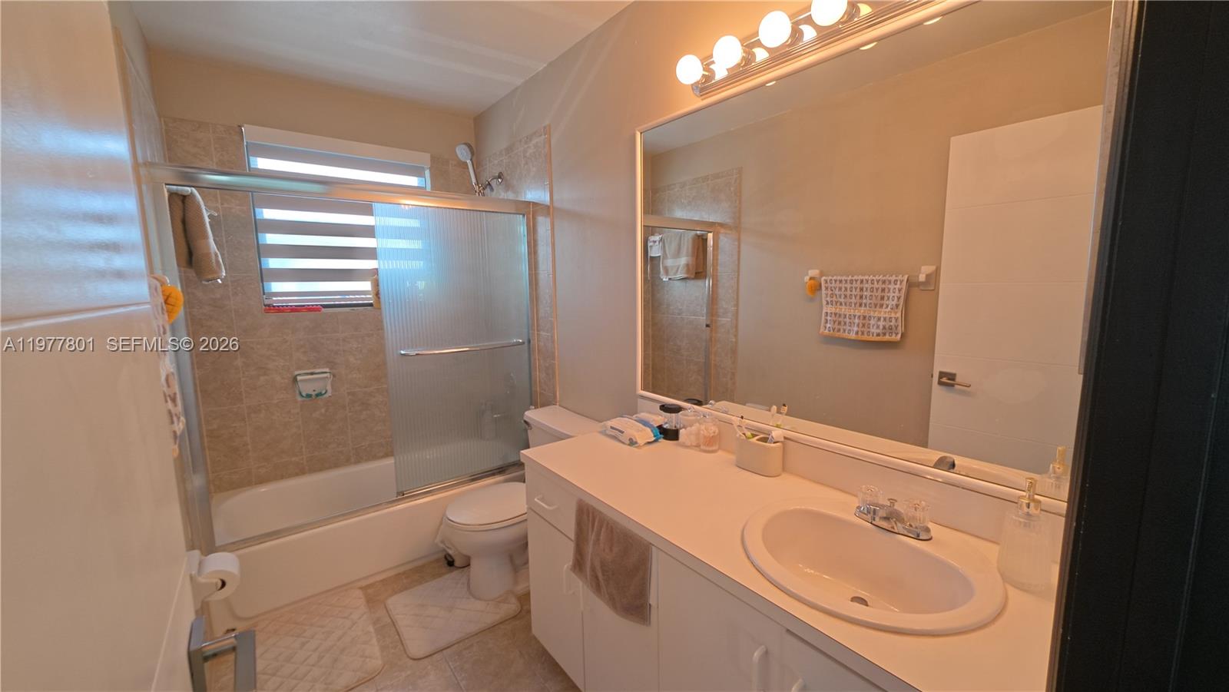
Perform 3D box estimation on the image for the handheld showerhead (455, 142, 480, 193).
[{"bbox_3d":[-0.910,-1.106,2.430,0.095,0.280,0.080,7,42,22],"label":"handheld showerhead"}]

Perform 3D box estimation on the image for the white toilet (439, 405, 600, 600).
[{"bbox_3d":[-0.455,0.790,1.965,0.720,0.745,0.450,-6,10,-40],"label":"white toilet"}]

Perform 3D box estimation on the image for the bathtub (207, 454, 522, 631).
[{"bbox_3d":[-1.330,0.962,2.400,1.550,0.360,0.750,-6,9,-38],"label":"bathtub"}]

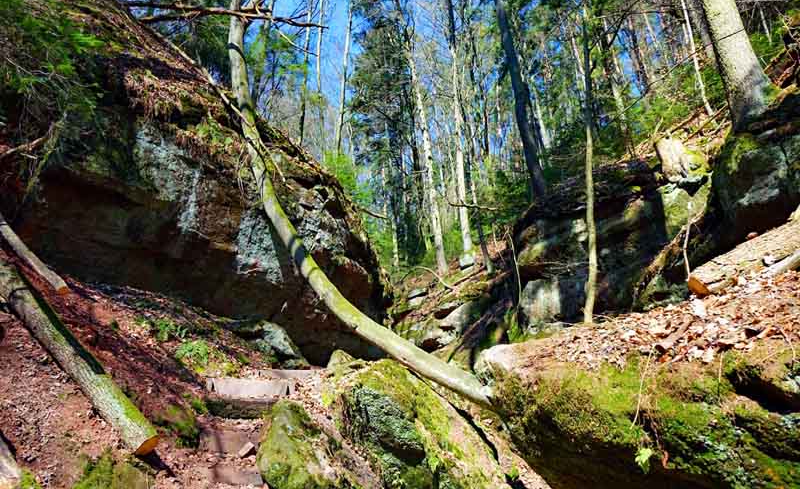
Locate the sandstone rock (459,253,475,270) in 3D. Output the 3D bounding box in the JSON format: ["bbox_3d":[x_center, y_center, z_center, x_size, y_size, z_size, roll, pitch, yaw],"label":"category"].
[{"bbox_3d":[1.899,0.485,15.225,0.434,0.400,0.450,-1,-14,7],"label":"sandstone rock"}]

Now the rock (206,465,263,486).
[{"bbox_3d":[-1.474,2.058,4.750,0.474,0.182,0.300,1,-14,0],"label":"rock"}]

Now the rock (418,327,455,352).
[{"bbox_3d":[0.685,1.782,10.000,0.641,0.453,0.600,0,-14,4],"label":"rock"}]

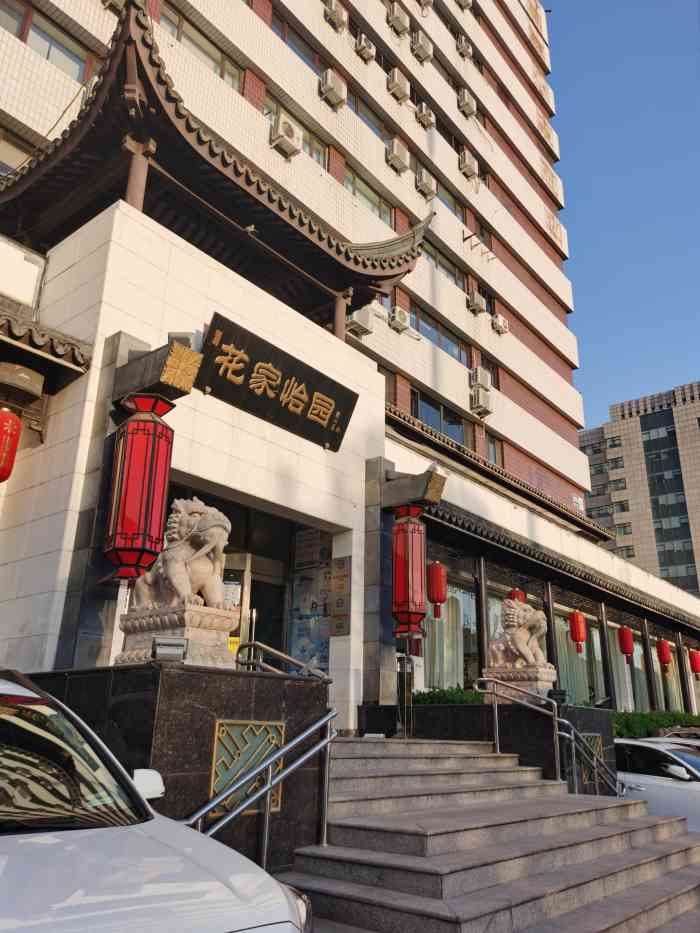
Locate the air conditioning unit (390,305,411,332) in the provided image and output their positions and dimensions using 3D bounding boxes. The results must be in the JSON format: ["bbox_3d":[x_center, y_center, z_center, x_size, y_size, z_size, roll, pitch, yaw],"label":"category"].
[{"bbox_3d":[1.579,-4.674,23.212,0.303,0.545,0.737,-15,-26,37],"label":"air conditioning unit"}]

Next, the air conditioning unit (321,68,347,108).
[{"bbox_3d":[-0.465,-11.033,21.325,0.314,0.668,0.825,-15,-26,37],"label":"air conditioning unit"}]

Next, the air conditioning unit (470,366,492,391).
[{"bbox_3d":[4.495,-2.933,24.913,0.314,0.638,0.776,-15,-26,37],"label":"air conditioning unit"}]

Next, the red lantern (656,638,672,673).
[{"bbox_3d":[10.780,6.492,24.962,0.430,1.094,0.430,-15,-26,37],"label":"red lantern"}]

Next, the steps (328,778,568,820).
[{"bbox_3d":[1.079,3.212,7.055,0.330,0.151,4.110,-15,-26,37],"label":"steps"}]

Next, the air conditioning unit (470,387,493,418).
[{"bbox_3d":[4.444,-2.181,24.587,0.314,0.658,0.776,-15,-26,37],"label":"air conditioning unit"}]

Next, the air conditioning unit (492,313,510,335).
[{"bbox_3d":[6.196,-5.781,29.749,0.290,0.540,0.760,-15,-26,37],"label":"air conditioning unit"}]

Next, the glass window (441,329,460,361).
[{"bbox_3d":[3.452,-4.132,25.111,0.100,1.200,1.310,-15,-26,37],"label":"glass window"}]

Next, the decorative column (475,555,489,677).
[{"bbox_3d":[3.155,3.964,17.076,0.202,3.687,0.202,-15,-26,37],"label":"decorative column"}]

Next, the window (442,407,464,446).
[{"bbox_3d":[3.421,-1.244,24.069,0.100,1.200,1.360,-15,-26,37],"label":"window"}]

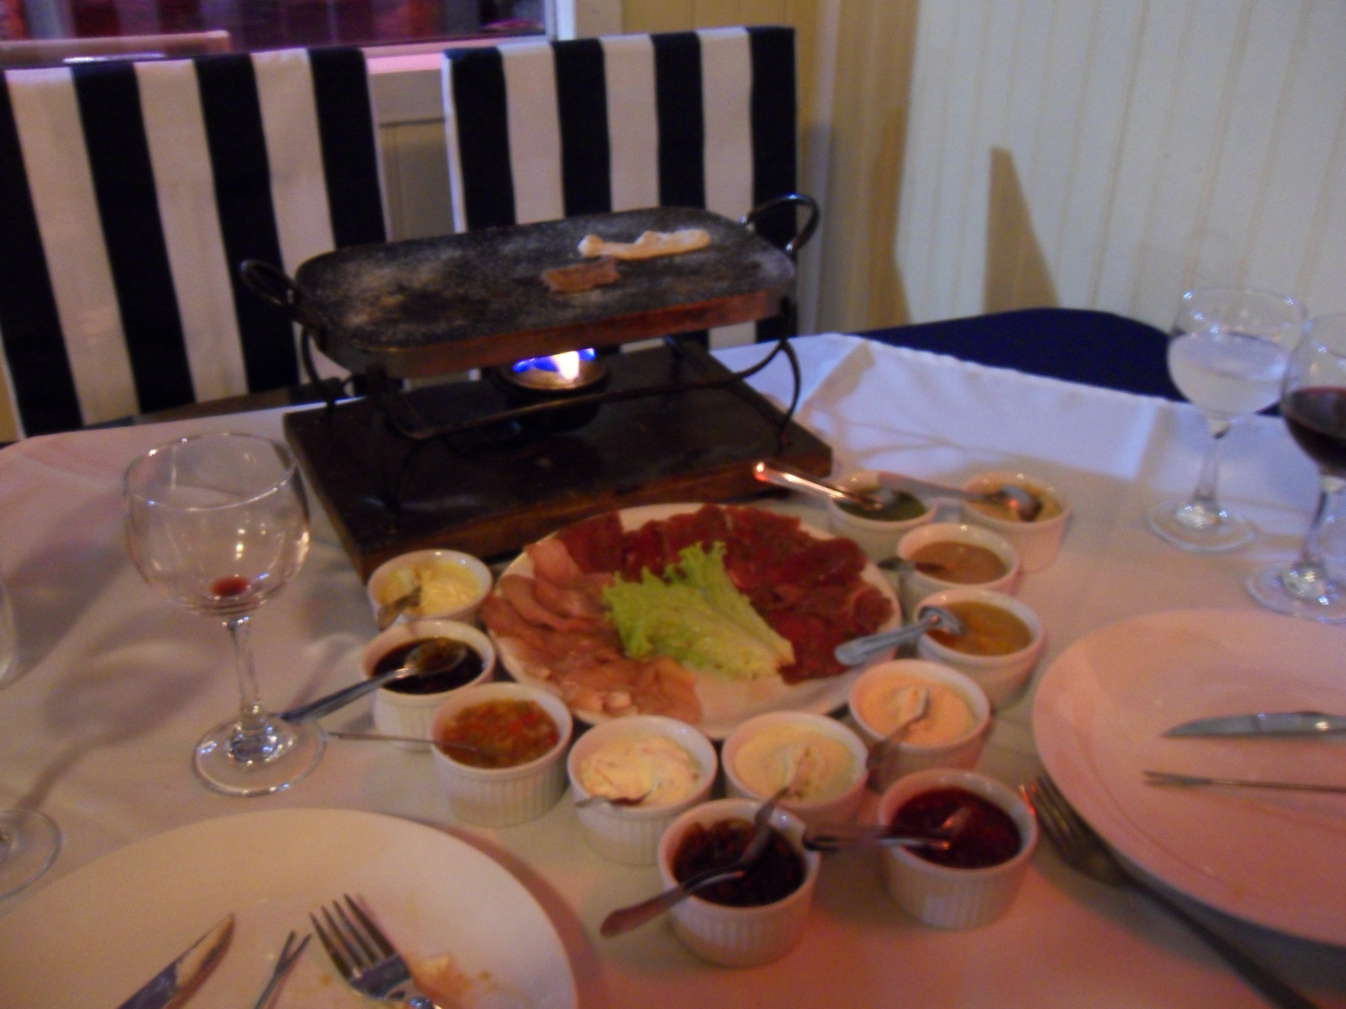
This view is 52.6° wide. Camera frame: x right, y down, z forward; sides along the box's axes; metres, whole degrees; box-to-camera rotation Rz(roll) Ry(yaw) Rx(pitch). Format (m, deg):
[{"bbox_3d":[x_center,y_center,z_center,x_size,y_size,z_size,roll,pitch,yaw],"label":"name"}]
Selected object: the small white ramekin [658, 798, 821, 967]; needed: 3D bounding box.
[{"bbox_3d":[0.031,0.180,0.649,0.075,0.040,0.075,1,30,0],"label":"small white ramekin"}]

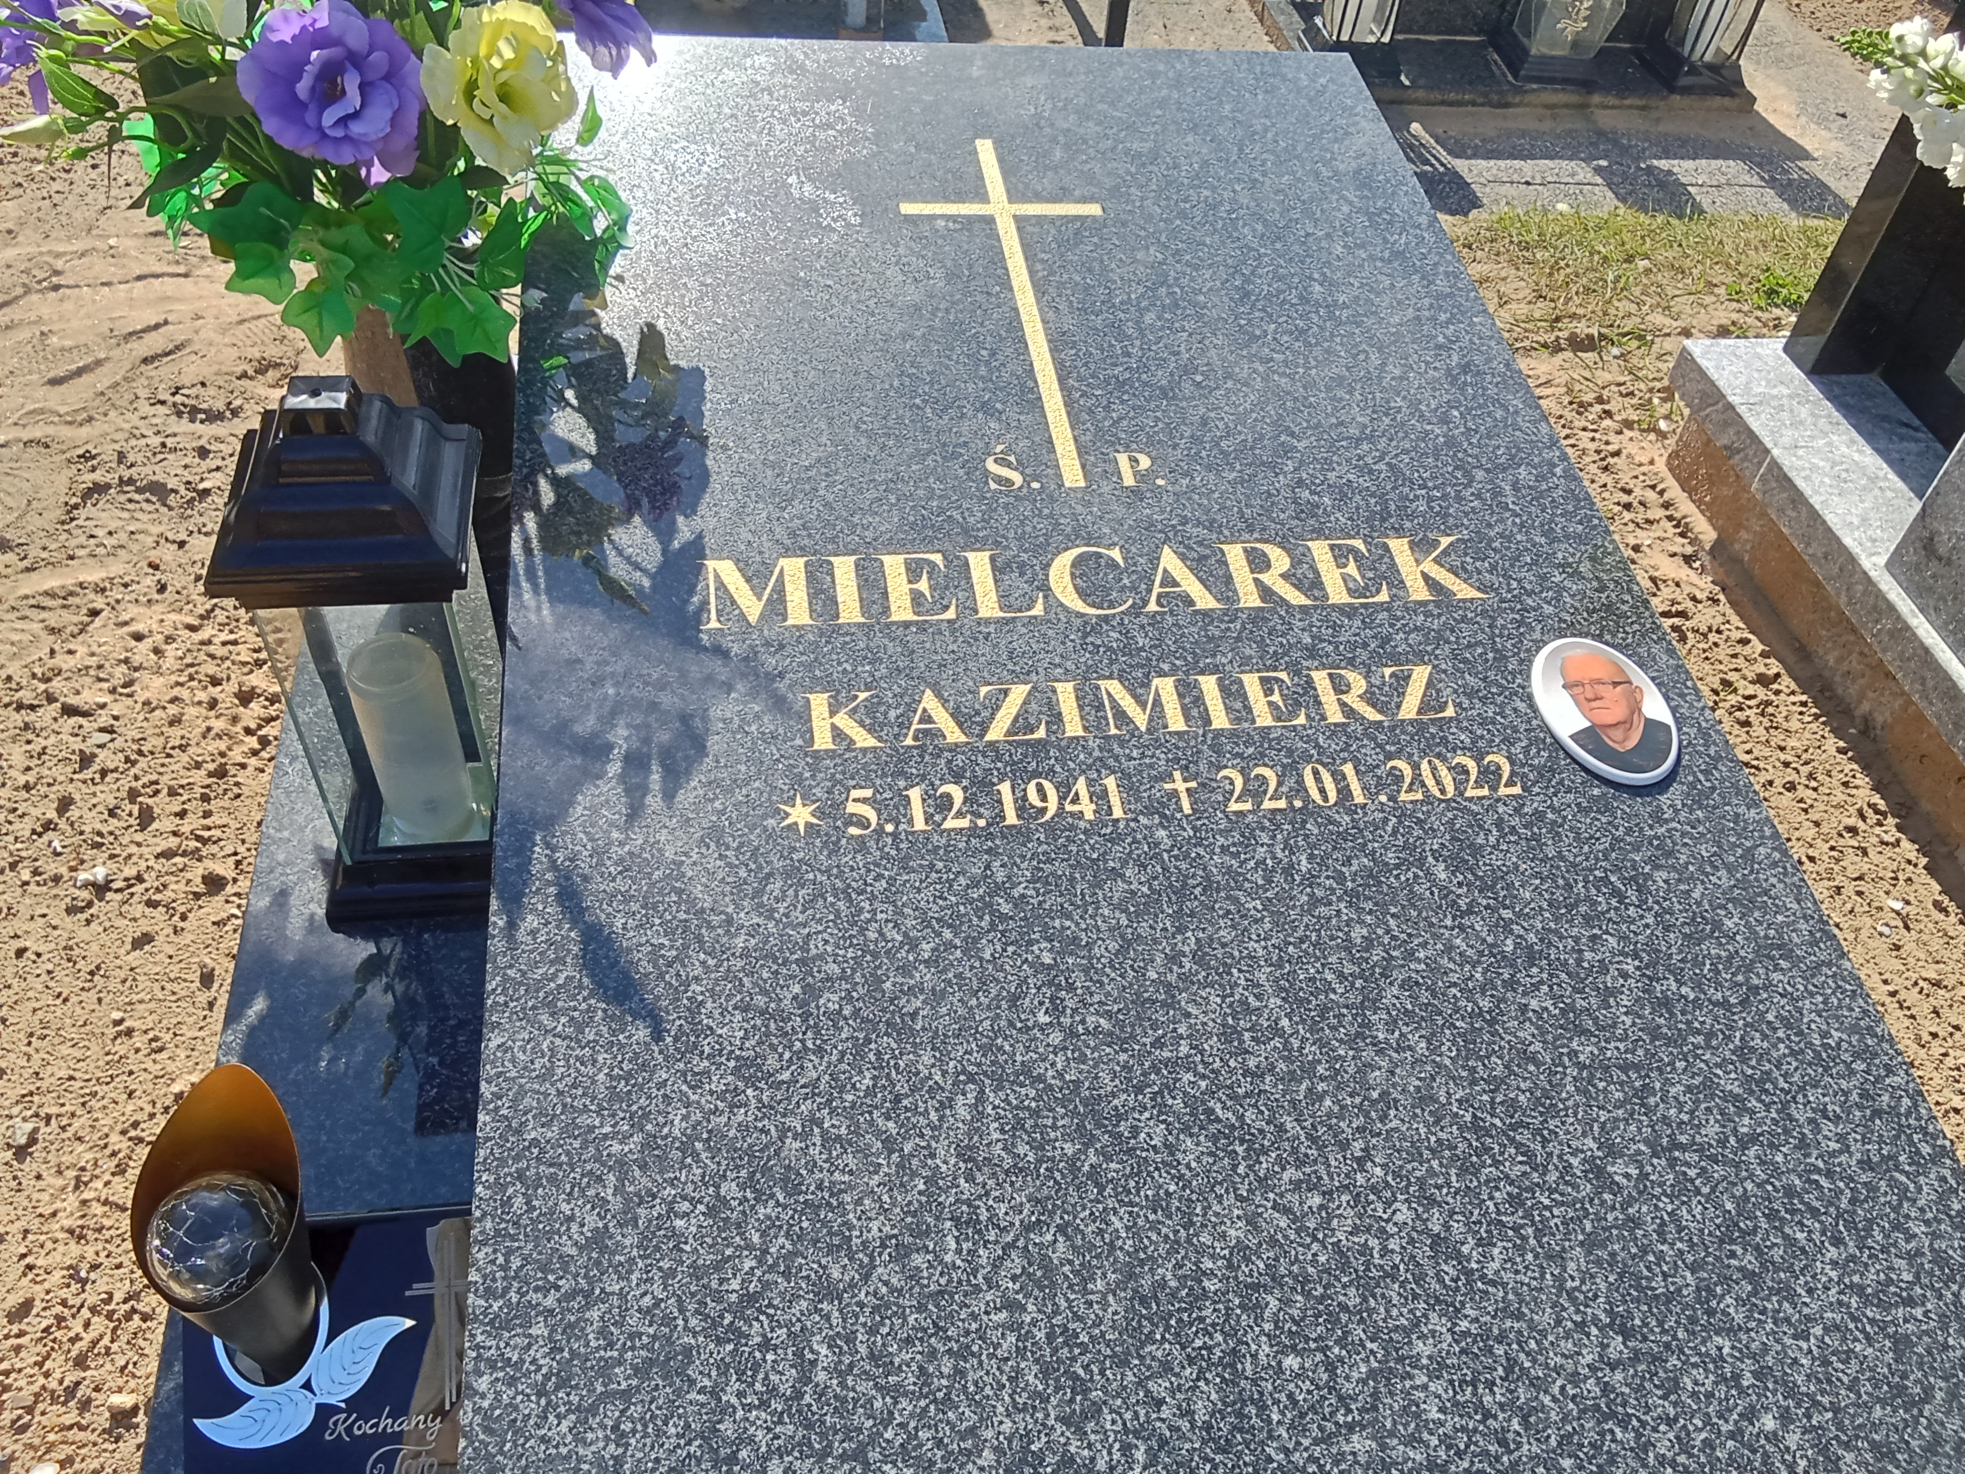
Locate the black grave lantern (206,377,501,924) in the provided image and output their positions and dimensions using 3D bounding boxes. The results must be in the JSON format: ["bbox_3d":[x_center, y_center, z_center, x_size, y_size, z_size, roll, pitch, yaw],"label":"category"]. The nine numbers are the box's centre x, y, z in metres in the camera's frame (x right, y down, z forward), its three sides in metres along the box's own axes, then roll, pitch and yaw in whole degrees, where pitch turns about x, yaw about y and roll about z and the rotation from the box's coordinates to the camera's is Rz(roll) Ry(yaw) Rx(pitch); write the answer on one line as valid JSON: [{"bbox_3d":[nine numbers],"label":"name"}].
[{"bbox_3d":[-0.352,-0.054,0.915,0.134,0.363,0.134,-3,49,-9],"label":"black grave lantern"}]

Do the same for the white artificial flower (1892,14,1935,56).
[{"bbox_3d":[0.875,-0.660,1.440,0.042,0.040,0.040,28,52,18],"label":"white artificial flower"}]

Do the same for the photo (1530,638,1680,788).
[{"bbox_3d":[0.414,-0.020,1.015,0.088,0.011,0.122,-3,53,-9],"label":"photo"}]

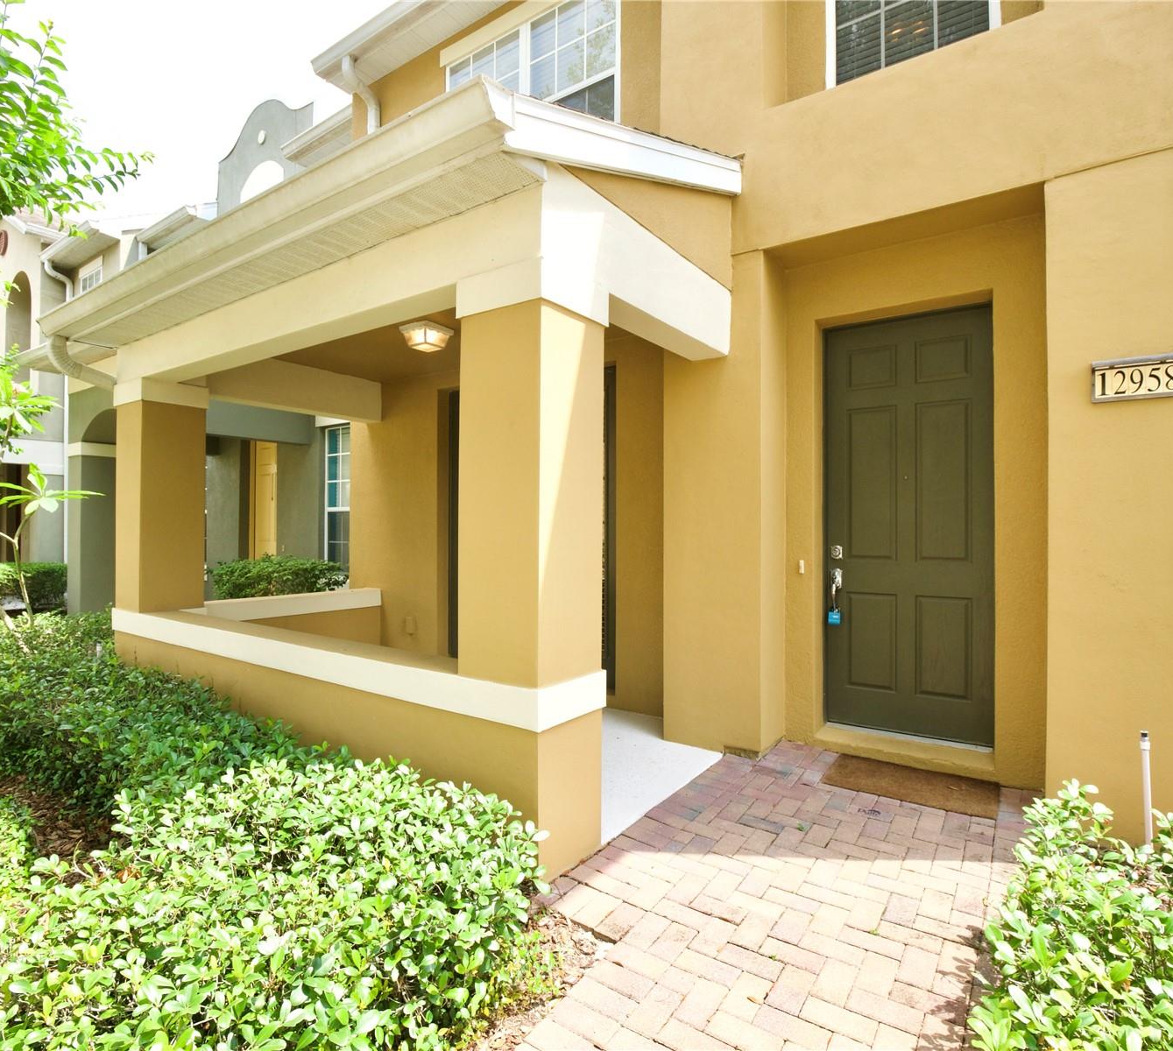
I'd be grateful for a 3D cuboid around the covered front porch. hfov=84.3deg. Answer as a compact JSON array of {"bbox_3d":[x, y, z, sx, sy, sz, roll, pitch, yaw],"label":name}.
[{"bbox_3d":[-1.348,-0.385,4.170,4.180,3.450,2.390,0,0,35],"label":"covered front porch"}]

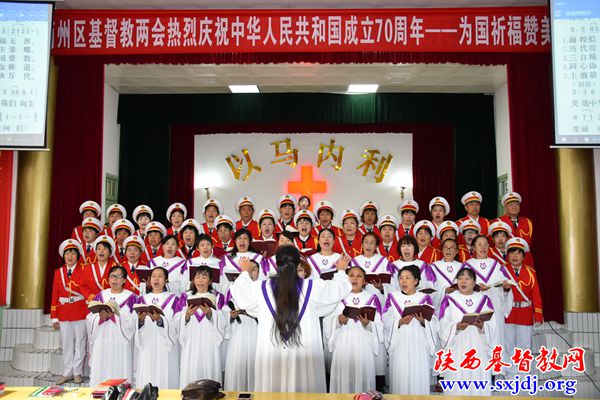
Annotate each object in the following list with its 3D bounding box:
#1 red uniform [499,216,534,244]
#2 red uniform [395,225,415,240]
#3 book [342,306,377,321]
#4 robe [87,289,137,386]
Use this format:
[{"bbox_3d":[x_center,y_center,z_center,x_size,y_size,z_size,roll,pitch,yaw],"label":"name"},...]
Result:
[{"bbox_3d":[2.815,0.529,7.119,0.500,0.710,0.270,-1,-5,10],"label":"red uniform"},{"bbox_3d":[1.351,0.631,6.821,0.420,0.680,0.270,0,-5,3],"label":"red uniform"},{"bbox_3d":[0.508,0.965,4.654,0.280,0.200,0.060,-1,30,6],"label":"book"},{"bbox_3d":[-1.713,1.402,4.947,0.430,1.200,0.360,0,-5,-3],"label":"robe"}]

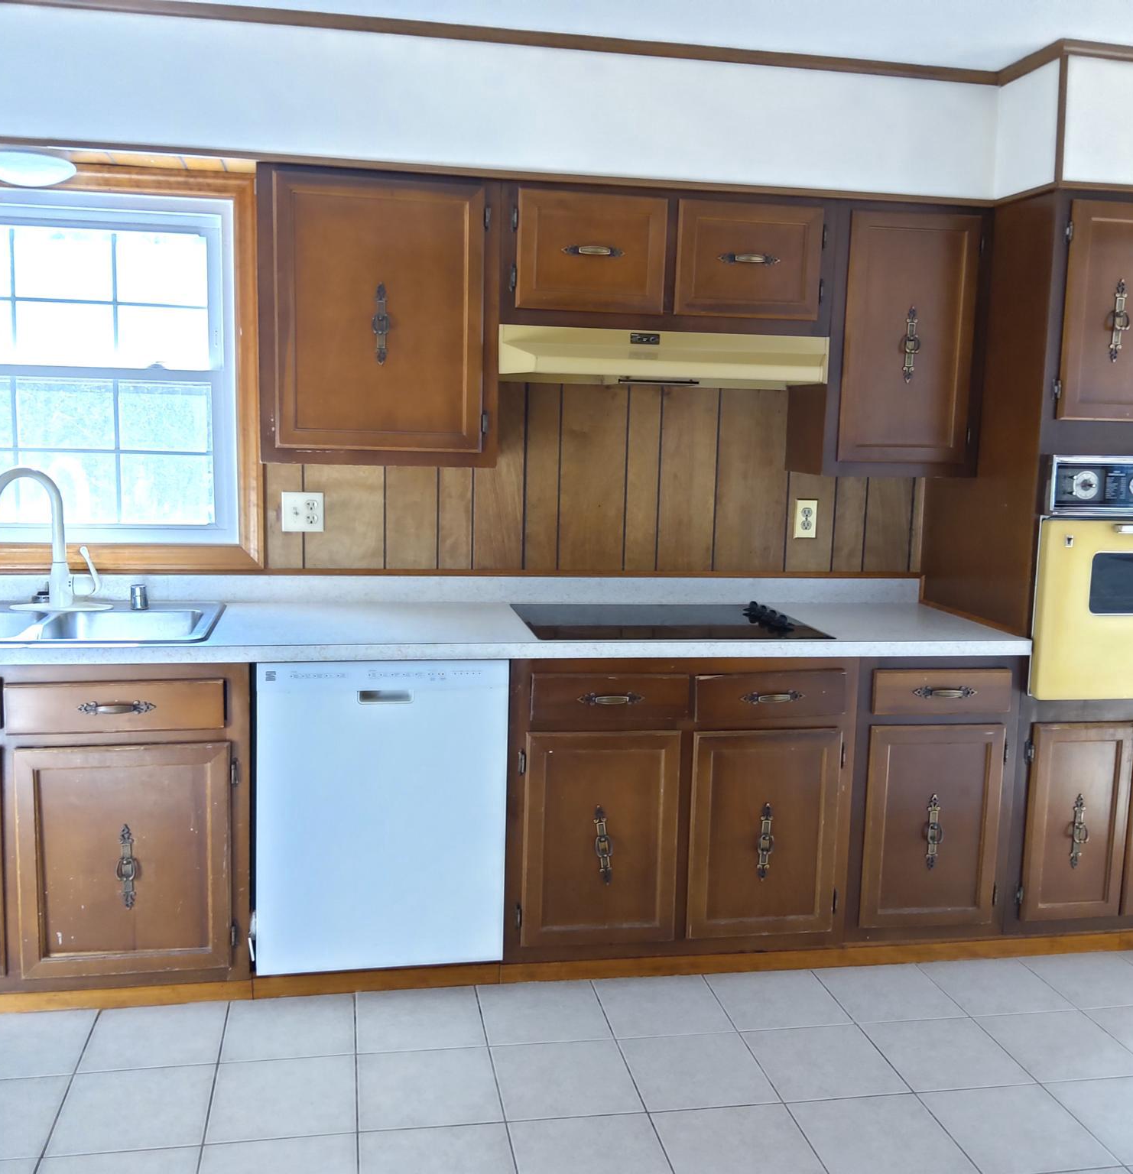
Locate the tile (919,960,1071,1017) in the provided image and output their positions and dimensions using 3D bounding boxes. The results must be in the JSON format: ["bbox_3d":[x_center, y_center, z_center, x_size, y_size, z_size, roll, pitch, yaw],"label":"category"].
[{"bbox_3d":[1.145,1.070,3.140,0.301,0.009,0.295,0,8,-10],"label":"tile"}]

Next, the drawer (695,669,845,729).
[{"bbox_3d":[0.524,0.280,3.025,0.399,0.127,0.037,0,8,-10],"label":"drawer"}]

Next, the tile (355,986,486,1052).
[{"bbox_3d":[-0.356,1.060,2.864,0.303,0.010,0.293,0,8,-10],"label":"tile"}]

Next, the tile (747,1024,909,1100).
[{"bbox_3d":[0.597,1.108,2.739,0.303,0.010,0.303,0,8,-10],"label":"tile"}]

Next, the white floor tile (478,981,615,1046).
[{"bbox_3d":[-0.058,1.065,2.929,0.303,0.010,0.297,0,8,-10],"label":"white floor tile"}]

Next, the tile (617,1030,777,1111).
[{"bbox_3d":[0.297,1.106,2.684,0.303,0.010,0.303,0,8,-10],"label":"tile"}]

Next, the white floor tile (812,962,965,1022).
[{"bbox_3d":[0.845,1.070,3.092,0.303,0.010,0.297,0,8,-10],"label":"white floor tile"}]

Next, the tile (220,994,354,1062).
[{"bbox_3d":[-0.659,1.061,2.820,0.303,0.010,0.297,0,8,-10],"label":"tile"}]

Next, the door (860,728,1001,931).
[{"bbox_3d":[0.987,0.644,3.165,0.383,0.556,0.025,0,7,-10],"label":"door"}]

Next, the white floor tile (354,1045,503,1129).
[{"bbox_3d":[-0.305,1.104,2.582,0.301,0.009,0.301,0,8,-10],"label":"white floor tile"}]

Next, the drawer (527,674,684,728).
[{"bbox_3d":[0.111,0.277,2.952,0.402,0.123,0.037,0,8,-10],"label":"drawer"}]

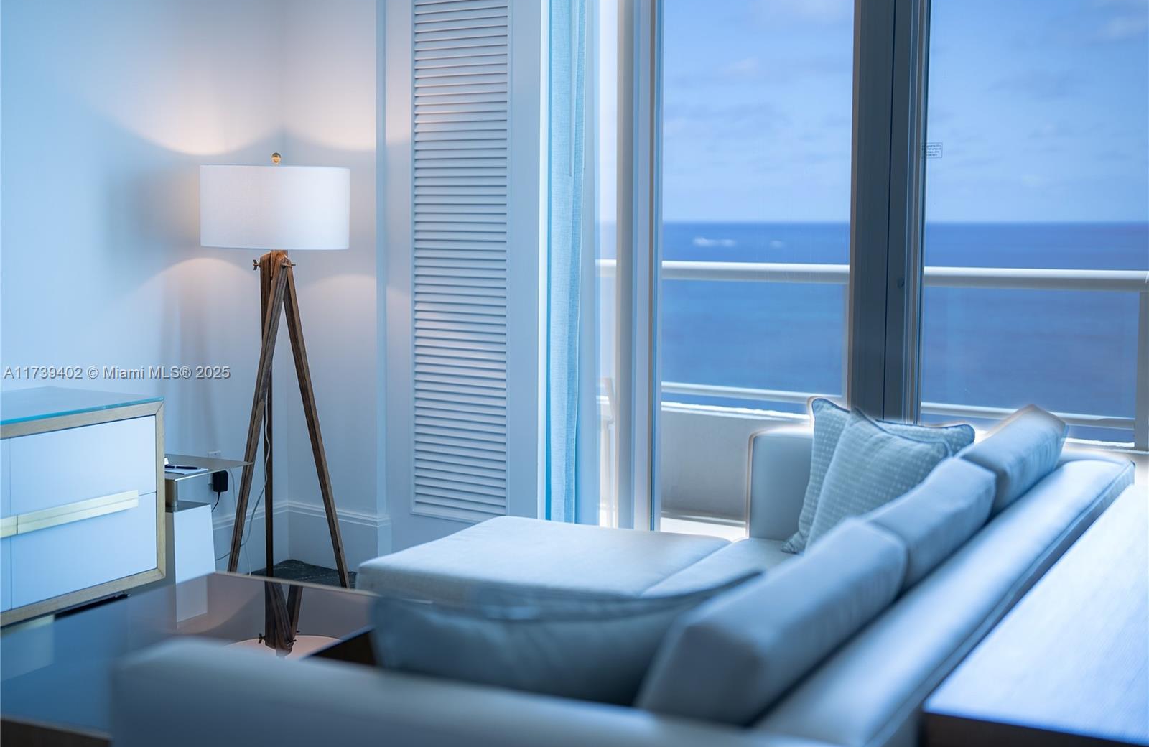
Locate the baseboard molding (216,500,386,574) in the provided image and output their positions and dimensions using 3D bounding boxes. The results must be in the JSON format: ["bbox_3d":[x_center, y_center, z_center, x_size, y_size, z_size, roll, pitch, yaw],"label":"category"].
[{"bbox_3d":[-0.968,0.616,5.633,0.490,0.216,0.426,4,7,32],"label":"baseboard molding"}]

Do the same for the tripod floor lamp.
[{"bbox_3d":[-0.988,0.012,5.325,0.505,1.476,0.490,-1,6,-11],"label":"tripod floor lamp"}]

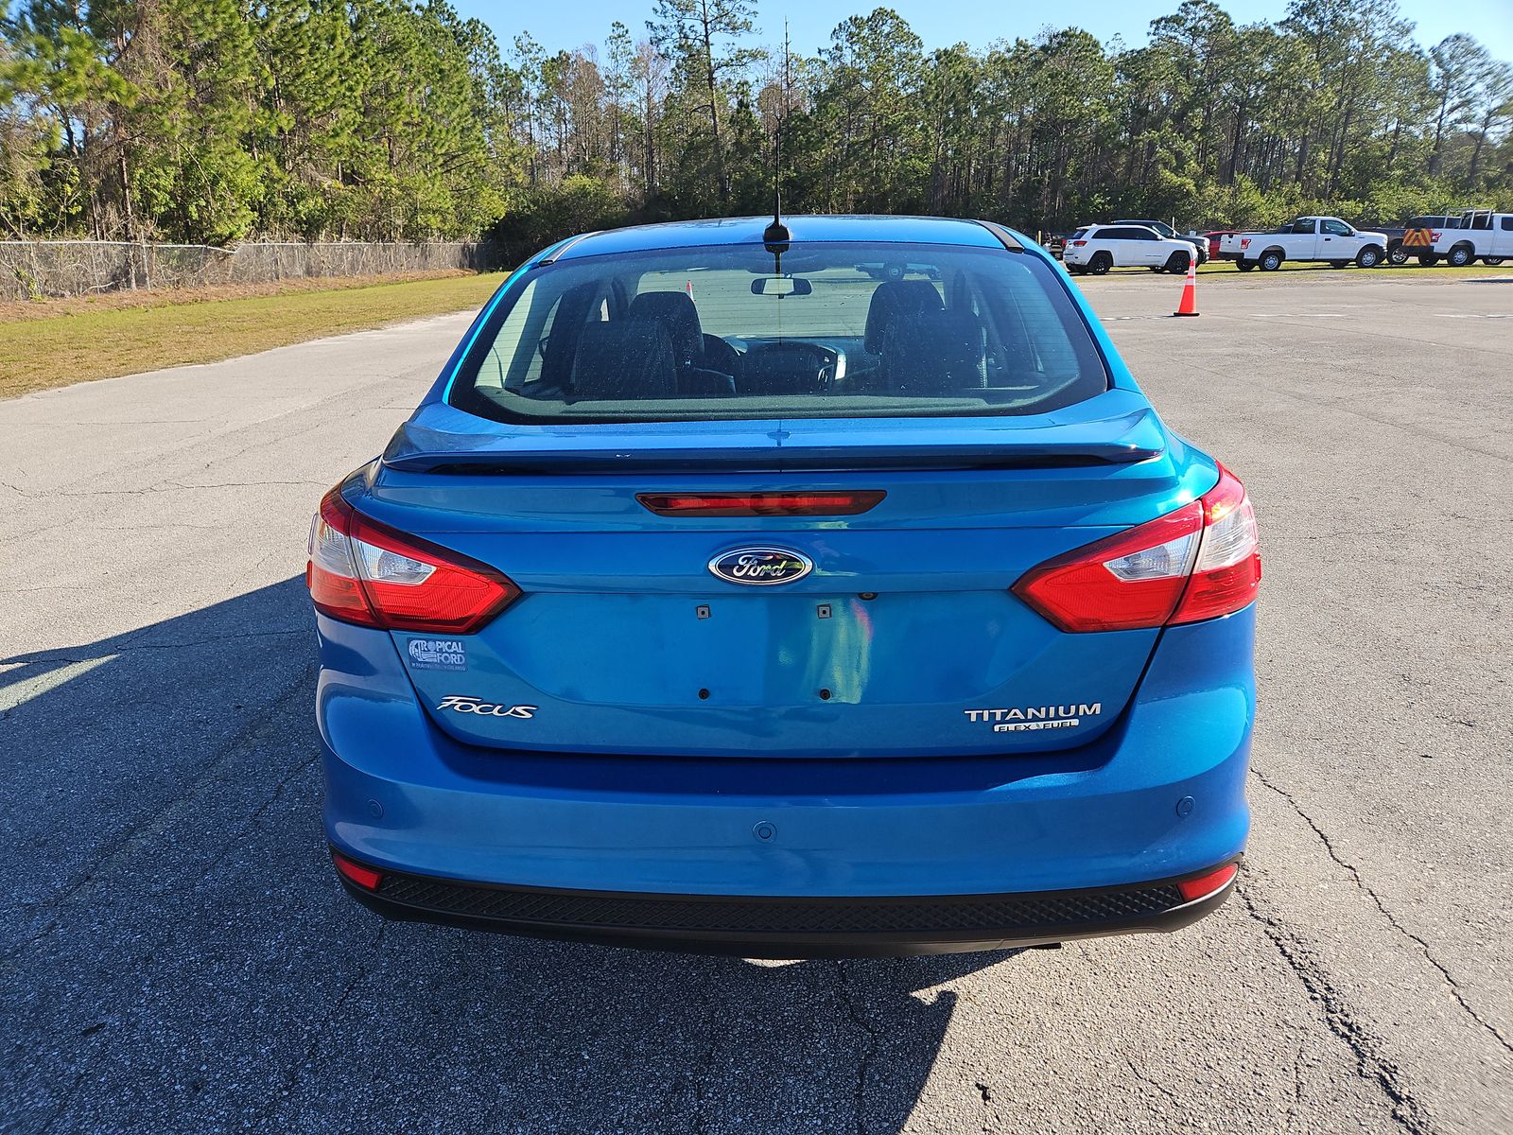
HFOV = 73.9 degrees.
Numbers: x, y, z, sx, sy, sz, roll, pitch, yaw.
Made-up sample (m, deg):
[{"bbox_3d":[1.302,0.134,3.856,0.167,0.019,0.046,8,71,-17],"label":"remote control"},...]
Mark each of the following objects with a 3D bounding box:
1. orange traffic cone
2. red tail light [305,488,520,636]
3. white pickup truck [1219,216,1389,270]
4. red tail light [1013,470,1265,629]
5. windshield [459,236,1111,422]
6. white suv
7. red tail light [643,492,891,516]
[{"bbox_3d":[7.402,-4.790,17.225,0.390,0.920,0.390,-1,18,0],"label":"orange traffic cone"},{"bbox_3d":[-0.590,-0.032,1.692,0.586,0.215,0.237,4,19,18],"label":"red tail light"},{"bbox_3d":[20.531,-12.139,37.639,5.700,1.920,2.050,-1,18,1],"label":"white pickup truck"},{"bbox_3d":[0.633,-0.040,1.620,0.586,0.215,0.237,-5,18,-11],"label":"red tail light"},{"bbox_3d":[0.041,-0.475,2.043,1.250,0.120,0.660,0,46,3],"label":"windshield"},{"bbox_3d":[14.131,-11.985,37.893,4.820,1.770,1.960,-2,18,-1],"label":"white suv"},{"bbox_3d":[0.005,-0.086,1.420,0.350,0.040,0.040,0,18,3],"label":"red tail light"}]

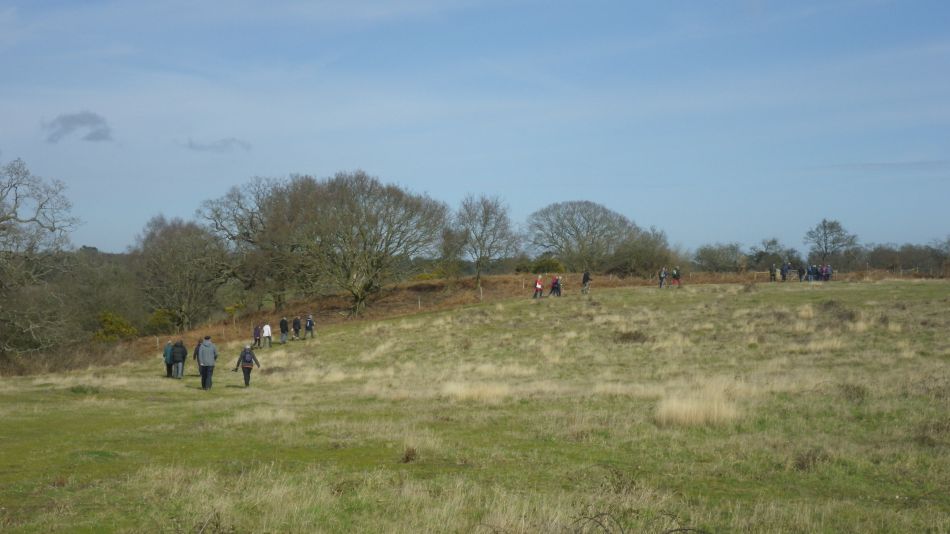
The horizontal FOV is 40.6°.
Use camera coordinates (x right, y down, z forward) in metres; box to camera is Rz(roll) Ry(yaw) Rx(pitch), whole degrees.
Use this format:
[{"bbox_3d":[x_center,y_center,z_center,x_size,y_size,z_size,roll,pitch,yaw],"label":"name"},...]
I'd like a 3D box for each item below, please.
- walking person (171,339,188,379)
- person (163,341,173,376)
[{"bbox_3d":[-13.113,4.114,57.000,0.620,1.700,0.420,0,0,-6],"label":"walking person"},{"bbox_3d":[-13.650,4.135,57.300,0.530,1.570,0.400,0,0,-6],"label":"person"}]

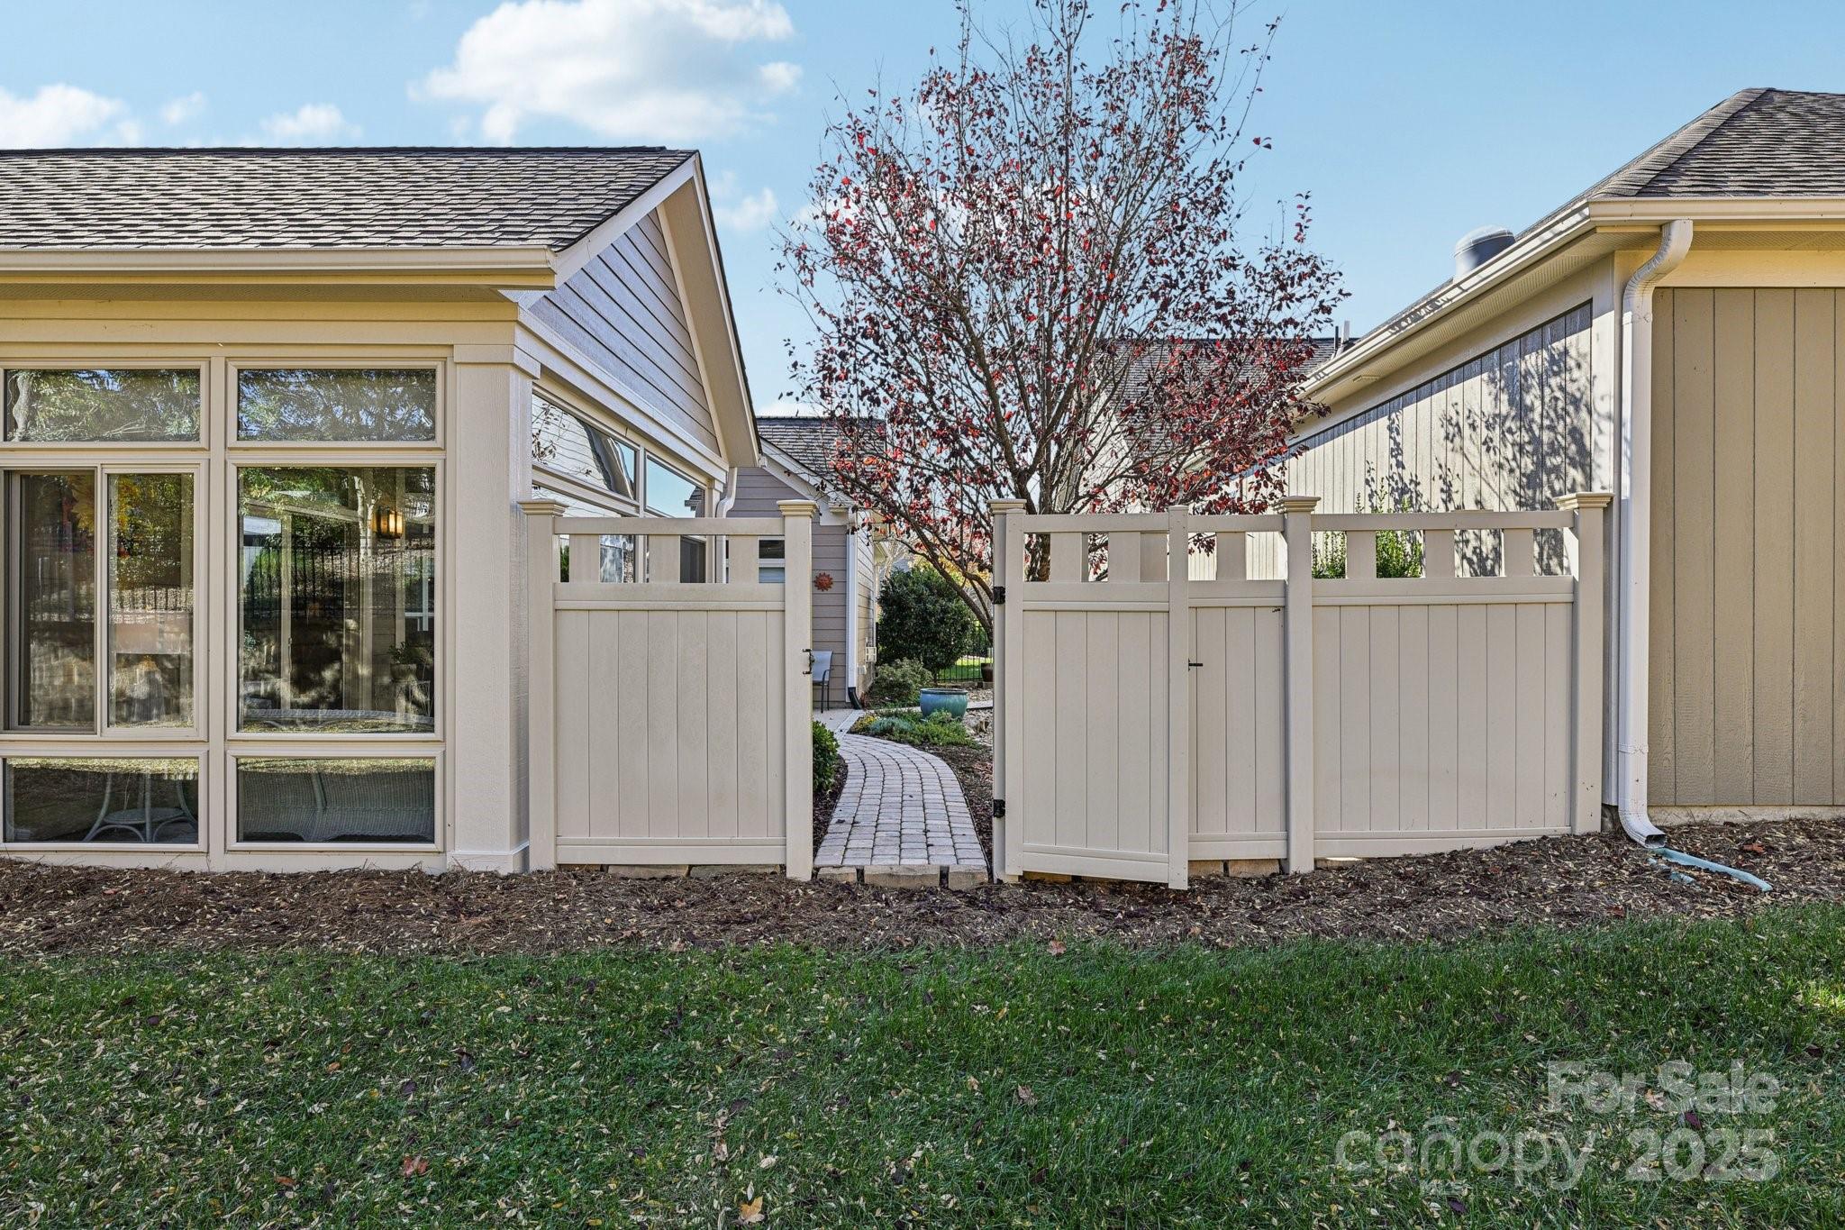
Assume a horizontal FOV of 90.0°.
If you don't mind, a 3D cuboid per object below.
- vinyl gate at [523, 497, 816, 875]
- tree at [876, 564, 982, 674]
[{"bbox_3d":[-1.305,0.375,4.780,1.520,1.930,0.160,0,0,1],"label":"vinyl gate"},{"bbox_3d":[0.109,0.170,17.500,1.950,2.250,1.900,0,0,1],"label":"tree"}]

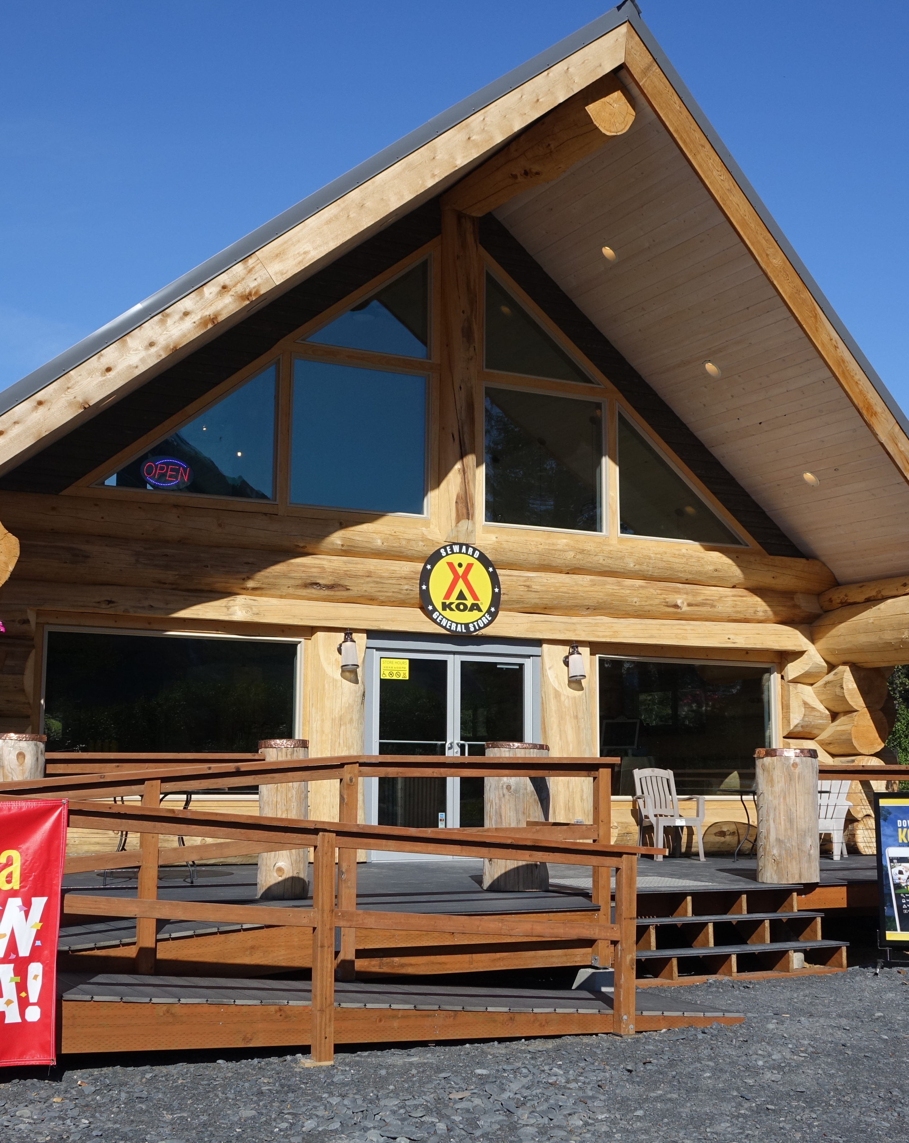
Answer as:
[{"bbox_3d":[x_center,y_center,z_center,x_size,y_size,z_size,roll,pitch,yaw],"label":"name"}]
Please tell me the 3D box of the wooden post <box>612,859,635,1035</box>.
[{"bbox_3d":[0.982,2.143,8.505,0.092,1.007,0.092,4,-9,-26],"label":"wooden post"}]

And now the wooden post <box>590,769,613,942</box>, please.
[{"bbox_3d":[0.979,1.939,9.785,0.092,1.281,0.092,4,-9,-26],"label":"wooden post"}]

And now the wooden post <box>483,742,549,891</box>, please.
[{"bbox_3d":[0.480,1.889,11.430,0.485,1.112,0.485,0,-8,0],"label":"wooden post"}]

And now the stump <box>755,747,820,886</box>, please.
[{"bbox_3d":[2.824,2.065,12.518,0.510,1.102,0.510,0,-8,0],"label":"stump"}]

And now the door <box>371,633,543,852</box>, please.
[{"bbox_3d":[-0.003,1.841,15.324,2.030,2.280,0.130,4,-9,-26],"label":"door"}]

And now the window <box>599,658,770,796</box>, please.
[{"bbox_3d":[2.637,1.777,16.653,2.380,1.540,0.090,4,-9,-26],"label":"window"}]

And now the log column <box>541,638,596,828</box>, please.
[{"bbox_3d":[1.230,1.954,16.144,0.560,2.319,0.540,0,-8,0],"label":"log column"}]

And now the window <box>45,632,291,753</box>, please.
[{"bbox_3d":[-2.688,1.372,14.046,2.480,1.540,0.090,4,-9,-26],"label":"window"}]

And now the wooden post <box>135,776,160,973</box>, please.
[{"bbox_3d":[-1.775,1.784,8.454,0.092,1.165,0.092,4,-9,-26],"label":"wooden post"}]

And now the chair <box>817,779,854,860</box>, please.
[{"bbox_3d":[3.951,2.672,16.194,0.740,0.930,0.780,-3,-9,20],"label":"chair"}]

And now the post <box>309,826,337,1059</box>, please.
[{"bbox_3d":[-0.682,1.939,7.639,0.092,1.167,0.092,4,-9,-26],"label":"post"}]

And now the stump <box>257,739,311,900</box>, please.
[{"bbox_3d":[-1.219,1.761,10.547,0.370,1.096,0.370,0,-8,0],"label":"stump"}]

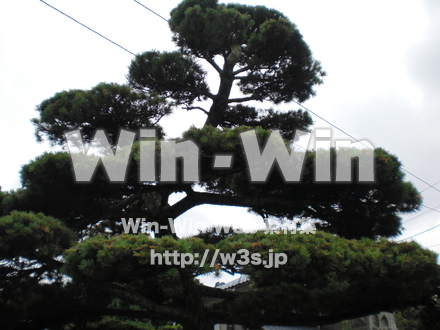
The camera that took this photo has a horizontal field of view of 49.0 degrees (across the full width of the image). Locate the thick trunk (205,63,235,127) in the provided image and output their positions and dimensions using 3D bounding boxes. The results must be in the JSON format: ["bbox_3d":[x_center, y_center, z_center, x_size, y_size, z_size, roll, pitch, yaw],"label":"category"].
[{"bbox_3d":[0.000,-0.920,6.300,0.250,0.880,0.230,13,-17,4],"label":"thick trunk"}]

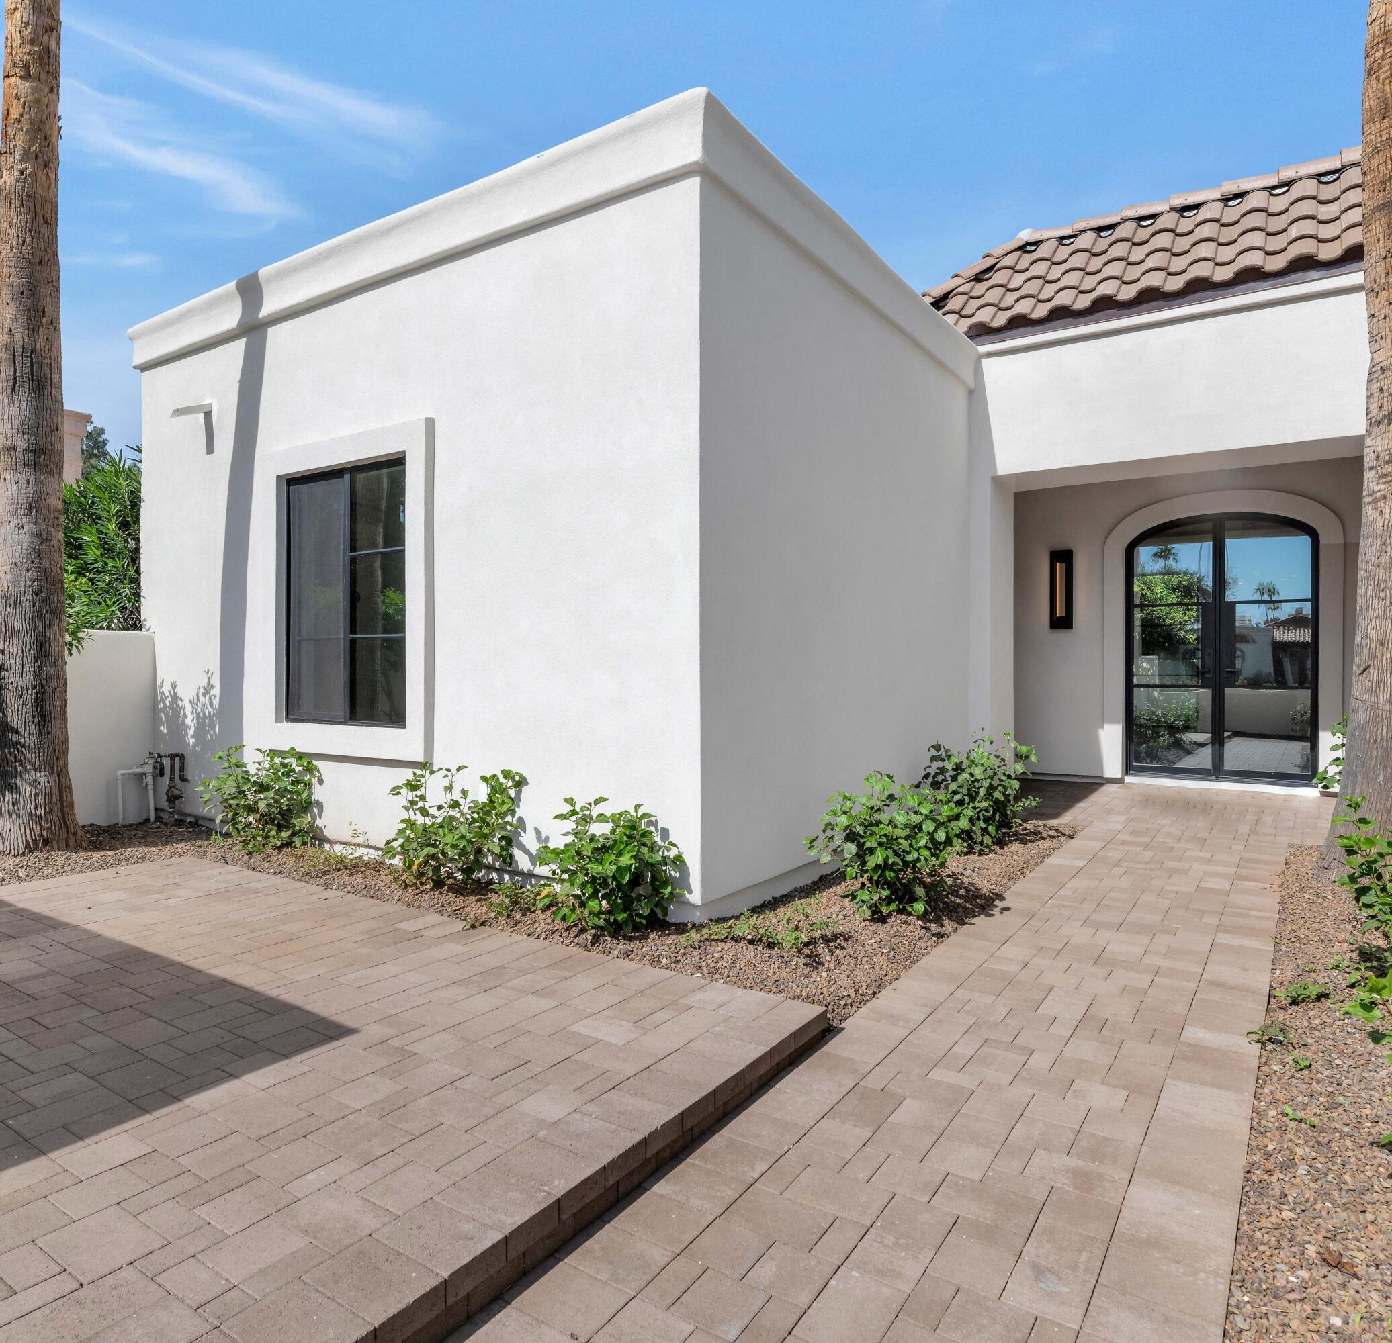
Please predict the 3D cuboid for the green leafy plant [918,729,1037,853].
[{"bbox_3d":[1.885,0.765,6.000,0.720,0.740,0.740,1,1,34],"label":"green leafy plant"}]

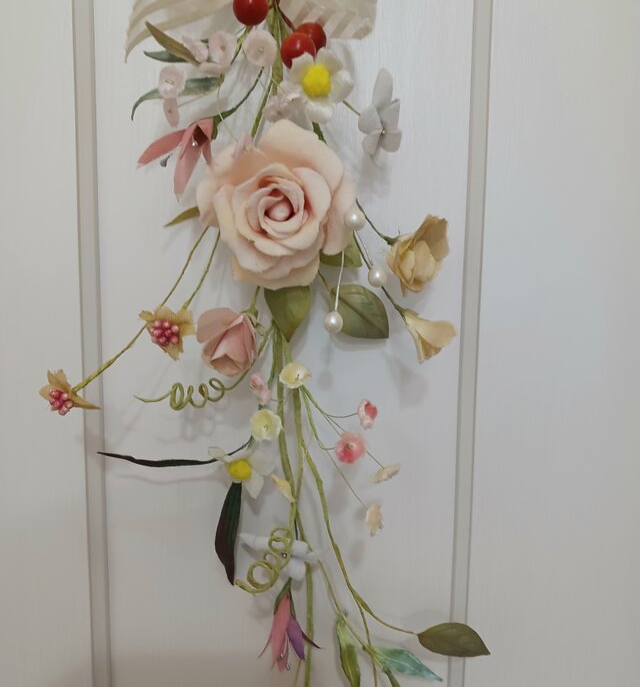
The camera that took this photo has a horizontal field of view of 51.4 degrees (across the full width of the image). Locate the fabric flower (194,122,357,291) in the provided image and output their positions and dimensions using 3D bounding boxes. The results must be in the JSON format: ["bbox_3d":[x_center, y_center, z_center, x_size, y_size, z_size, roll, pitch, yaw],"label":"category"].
[{"bbox_3d":[-0.029,-0.093,0.447,0.106,0.114,0.058,1,6,0],"label":"fabric flower"}]

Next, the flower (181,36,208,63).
[{"bbox_3d":[-0.086,-0.202,0.456,0.020,0.020,0.017,1,6,0],"label":"flower"}]

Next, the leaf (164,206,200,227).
[{"bbox_3d":[-0.092,-0.089,0.467,0.038,0.010,0.009,-22,6,2],"label":"leaf"}]

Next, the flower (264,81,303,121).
[{"bbox_3d":[-0.024,-0.166,0.455,0.029,0.029,0.020,1,6,0],"label":"flower"}]

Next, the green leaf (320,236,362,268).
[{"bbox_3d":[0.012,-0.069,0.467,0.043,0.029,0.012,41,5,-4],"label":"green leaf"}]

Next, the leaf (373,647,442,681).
[{"bbox_3d":[0.066,0.244,0.505,0.059,0.019,0.012,26,6,-3],"label":"leaf"}]

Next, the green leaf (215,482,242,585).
[{"bbox_3d":[-0.067,0.137,0.487,0.021,0.081,0.013,1,6,0],"label":"green leaf"}]

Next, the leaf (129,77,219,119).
[{"bbox_3d":[-0.099,-0.170,0.457,0.069,0.018,0.016,-24,6,3],"label":"leaf"}]

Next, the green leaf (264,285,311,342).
[{"bbox_3d":[-0.023,-0.026,0.463,0.032,0.051,0.014,1,6,0],"label":"green leaf"}]

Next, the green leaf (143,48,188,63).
[{"bbox_3d":[-0.105,-0.199,0.462,0.037,0.011,0.010,11,6,-1],"label":"green leaf"}]

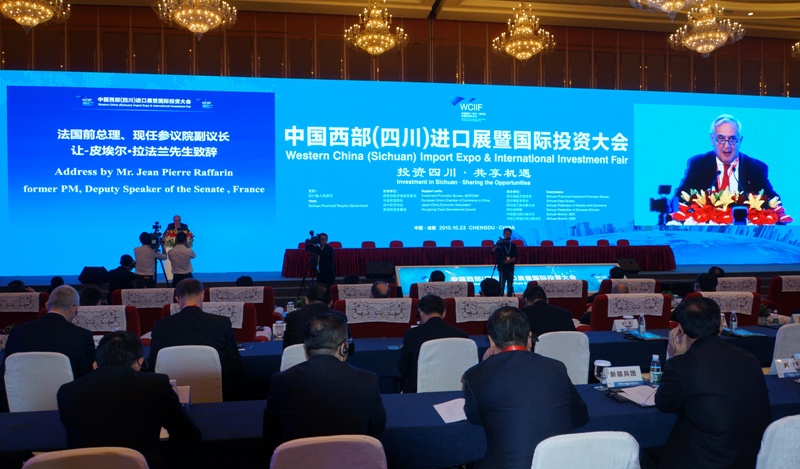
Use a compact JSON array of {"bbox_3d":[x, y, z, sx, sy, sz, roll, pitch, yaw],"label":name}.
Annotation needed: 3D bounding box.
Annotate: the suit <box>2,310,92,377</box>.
[{"bbox_3d":[-2.470,0.889,4.260,0.560,0.680,0.420,0,0,-9],"label":"suit"}]

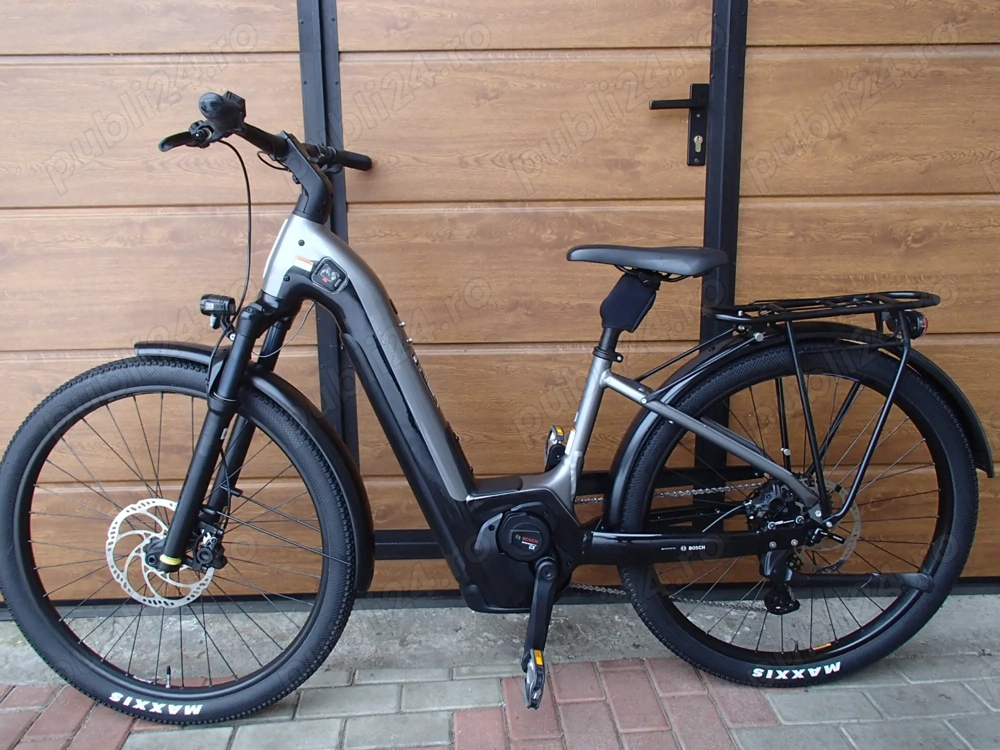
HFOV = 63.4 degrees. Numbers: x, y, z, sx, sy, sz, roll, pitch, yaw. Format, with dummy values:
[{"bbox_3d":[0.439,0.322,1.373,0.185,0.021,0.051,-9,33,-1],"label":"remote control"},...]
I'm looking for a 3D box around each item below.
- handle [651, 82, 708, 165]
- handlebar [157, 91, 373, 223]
[{"bbox_3d":[0.374,-0.522,1.689,0.131,0.166,0.058,-1,12,-1],"label":"handle"},{"bbox_3d":[-0.356,-0.352,1.390,0.135,0.177,0.695,1,9,8],"label":"handlebar"}]

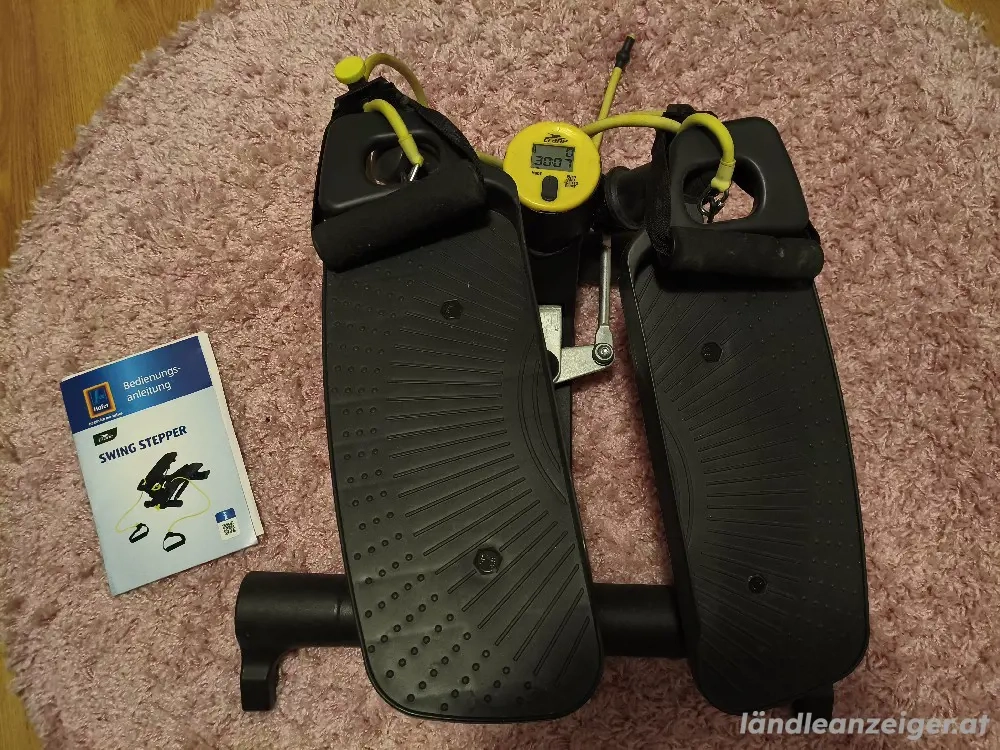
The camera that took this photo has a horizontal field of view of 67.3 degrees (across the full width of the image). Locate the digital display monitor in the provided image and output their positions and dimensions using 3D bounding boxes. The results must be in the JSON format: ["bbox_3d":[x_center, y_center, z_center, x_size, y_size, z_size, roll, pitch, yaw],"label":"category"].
[{"bbox_3d":[0.043,-0.173,0.602,0.033,0.005,0.021,5,77,4],"label":"digital display monitor"}]

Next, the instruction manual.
[{"bbox_3d":[-0.322,0.080,0.713,0.151,0.009,0.211,-20,78,-1],"label":"instruction manual"}]

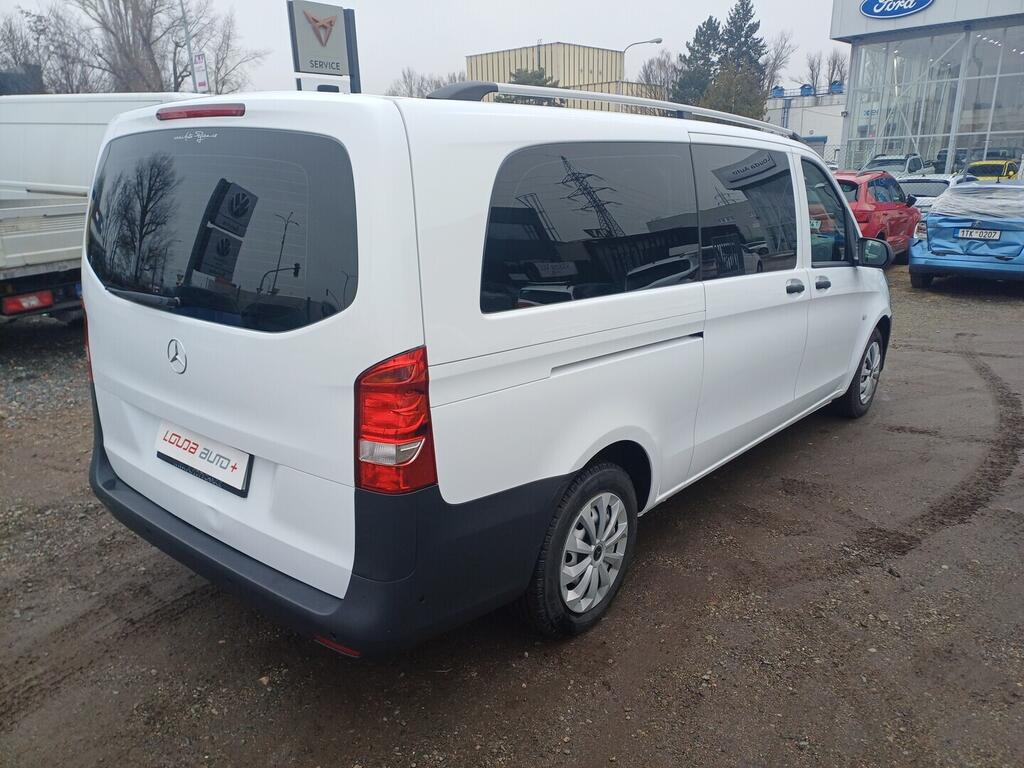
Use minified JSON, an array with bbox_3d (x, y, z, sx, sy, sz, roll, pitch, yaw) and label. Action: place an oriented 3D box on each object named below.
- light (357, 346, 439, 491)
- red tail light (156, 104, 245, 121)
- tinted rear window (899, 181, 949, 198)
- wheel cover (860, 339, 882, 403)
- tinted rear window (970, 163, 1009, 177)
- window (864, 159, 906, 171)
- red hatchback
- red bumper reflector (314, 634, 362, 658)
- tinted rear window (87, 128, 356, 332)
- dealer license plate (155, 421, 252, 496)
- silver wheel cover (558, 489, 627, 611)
[{"bbox_3d":[-0.296,0.084,1.812,0.210,0.370,0.140,12,18,38],"label":"light"},{"bbox_3d":[-0.932,-0.809,2.203,0.480,0.052,0.050,12,18,38],"label":"red tail light"},{"bbox_3d":[9.070,-4.314,16.400,1.240,0.440,0.130,12,-9,39],"label":"tinted rear window"},{"bbox_3d":[2.513,-0.081,5.222,0.060,0.432,0.432,12,18,38],"label":"wheel cover"},{"bbox_3d":[14.206,-6.381,22.000,1.200,0.460,0.130,14,-7,44],"label":"tinted rear window"},{"bbox_3d":[10.830,-6.367,21.500,1.220,0.430,0.130,12,-9,39],"label":"window"},{"bbox_3d":[6.233,-3.156,13.882,1.790,1.520,4.150,12,20,39],"label":"red hatchback"},{"bbox_3d":[-0.465,0.698,1.973,0.165,0.032,0.035,5,15,18],"label":"red bumper reflector"},{"bbox_3d":[-0.964,-0.479,2.241,1.520,0.575,0.120,12,8,38],"label":"tinted rear window"},{"bbox_3d":[-1.001,0.237,2.384,0.530,0.130,0.025,12,7,38],"label":"dealer license plate"},{"bbox_3d":[0.285,0.589,2.599,0.060,0.432,0.432,12,18,38],"label":"silver wheel cover"}]

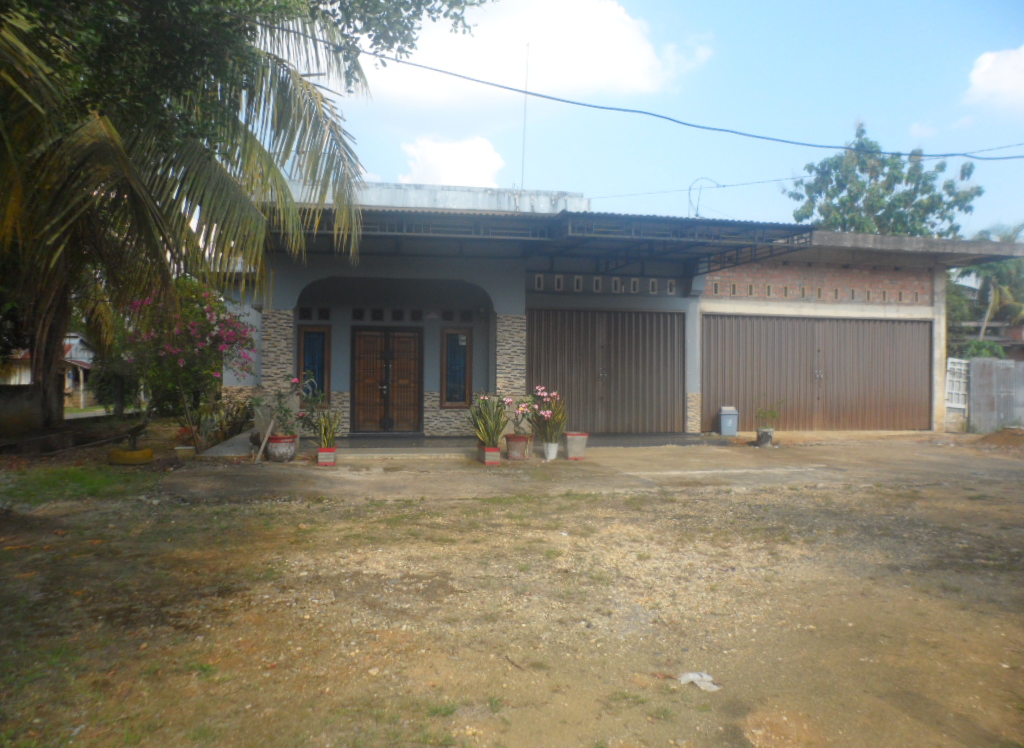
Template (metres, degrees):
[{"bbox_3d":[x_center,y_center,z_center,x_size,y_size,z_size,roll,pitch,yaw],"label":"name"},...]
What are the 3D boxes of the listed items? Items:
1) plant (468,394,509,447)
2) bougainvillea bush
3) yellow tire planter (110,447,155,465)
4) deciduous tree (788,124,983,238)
[{"bbox_3d":[-0.412,0.825,13.500,0.702,0.895,0.620,0,0,-10],"label":"plant"},{"bbox_3d":[-6.856,-0.466,16.300,2.882,3.115,2.500,0,0,-10],"label":"bougainvillea bush"},{"bbox_3d":[-6.711,1.441,13.600,0.800,0.230,0.800,0,0,-10],"label":"yellow tire planter"},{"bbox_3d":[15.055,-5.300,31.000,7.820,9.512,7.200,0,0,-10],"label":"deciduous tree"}]

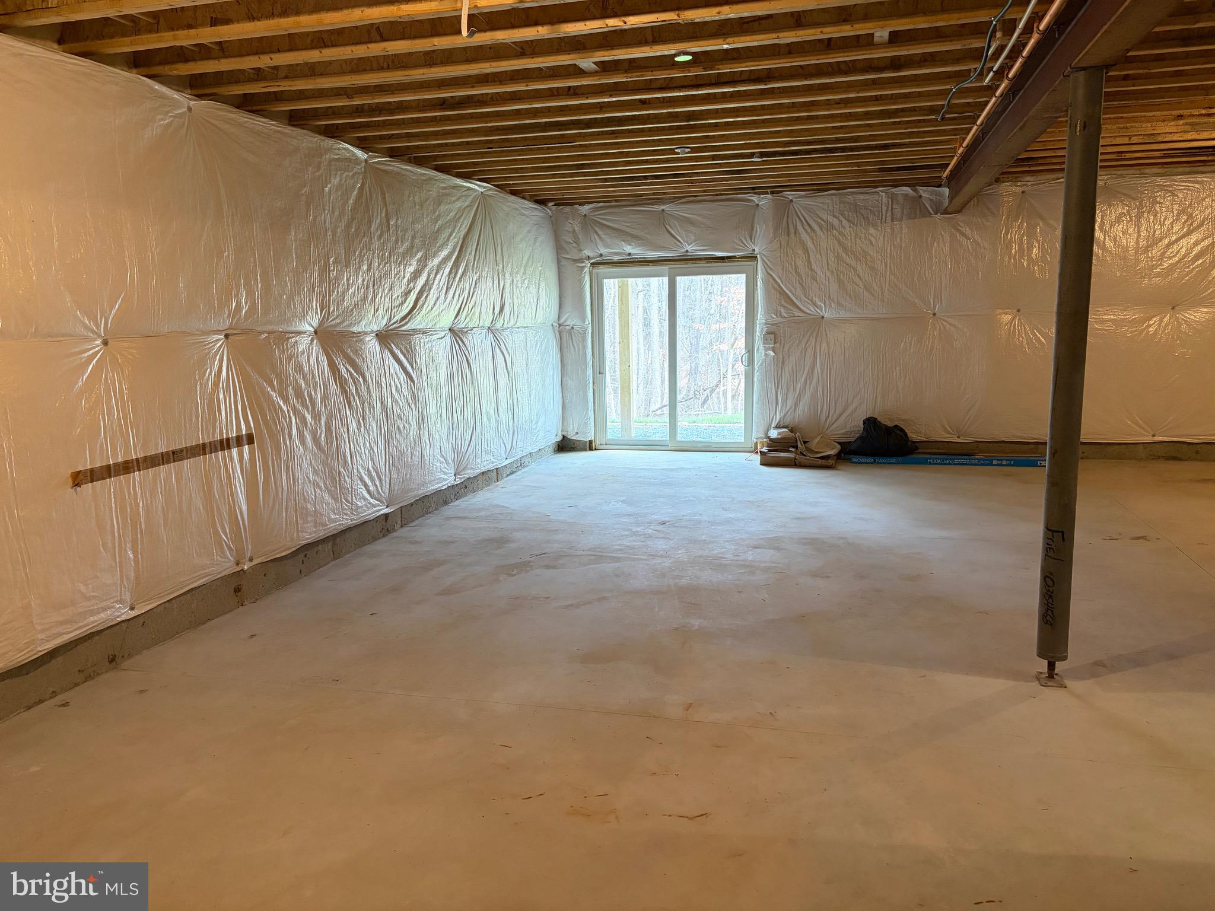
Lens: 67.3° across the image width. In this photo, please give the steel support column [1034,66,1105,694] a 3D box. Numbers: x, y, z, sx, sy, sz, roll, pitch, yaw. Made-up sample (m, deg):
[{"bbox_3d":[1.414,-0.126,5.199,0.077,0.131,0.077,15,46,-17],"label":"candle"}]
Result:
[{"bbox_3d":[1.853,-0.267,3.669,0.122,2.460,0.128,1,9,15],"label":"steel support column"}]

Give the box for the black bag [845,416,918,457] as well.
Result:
[{"bbox_3d":[2.830,-0.201,9.364,0.690,0.390,0.380,1,9,15],"label":"black bag"}]

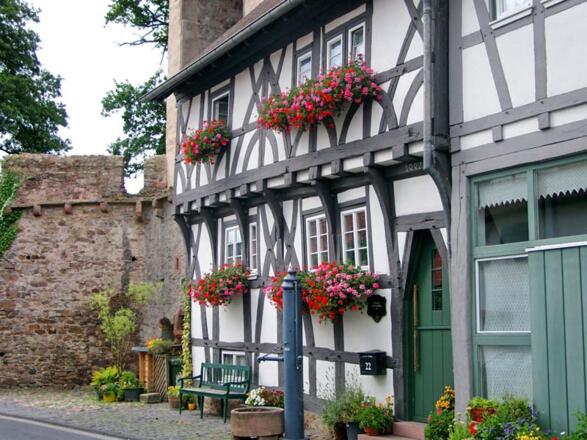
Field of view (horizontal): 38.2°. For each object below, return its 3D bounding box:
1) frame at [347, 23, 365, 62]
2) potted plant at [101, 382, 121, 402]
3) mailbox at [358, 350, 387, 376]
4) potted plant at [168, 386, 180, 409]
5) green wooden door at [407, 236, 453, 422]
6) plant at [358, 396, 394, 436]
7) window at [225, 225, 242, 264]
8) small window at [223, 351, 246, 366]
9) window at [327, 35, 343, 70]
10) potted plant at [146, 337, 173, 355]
[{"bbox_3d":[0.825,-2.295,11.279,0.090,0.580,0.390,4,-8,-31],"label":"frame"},{"bbox_3d":[-3.756,3.543,17.400,0.369,0.394,0.370,0,-7,0],"label":"potted plant"},{"bbox_3d":[1.021,1.854,10.954,0.170,0.300,0.360,4,-8,-31],"label":"mailbox"},{"bbox_3d":[-2.176,3.287,15.700,0.270,0.400,0.270,0,-7,0],"label":"potted plant"},{"bbox_3d":[1.694,1.332,10.406,0.090,2.250,0.860,4,-8,-31],"label":"green wooden door"},{"bbox_3d":[1.013,2.399,10.350,0.410,0.470,0.410,0,-7,0],"label":"plant"},{"bbox_3d":[-0.981,0.496,14.711,0.100,0.733,0.652,4,-8,-31],"label":"window"},{"bbox_3d":[-0.977,2.473,14.468,0.100,0.428,0.935,4,-8,-31],"label":"small window"},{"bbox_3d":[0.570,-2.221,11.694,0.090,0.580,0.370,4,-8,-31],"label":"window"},{"bbox_3d":[-2.787,2.620,17.700,0.564,0.376,0.420,0,-7,0],"label":"potted plant"}]

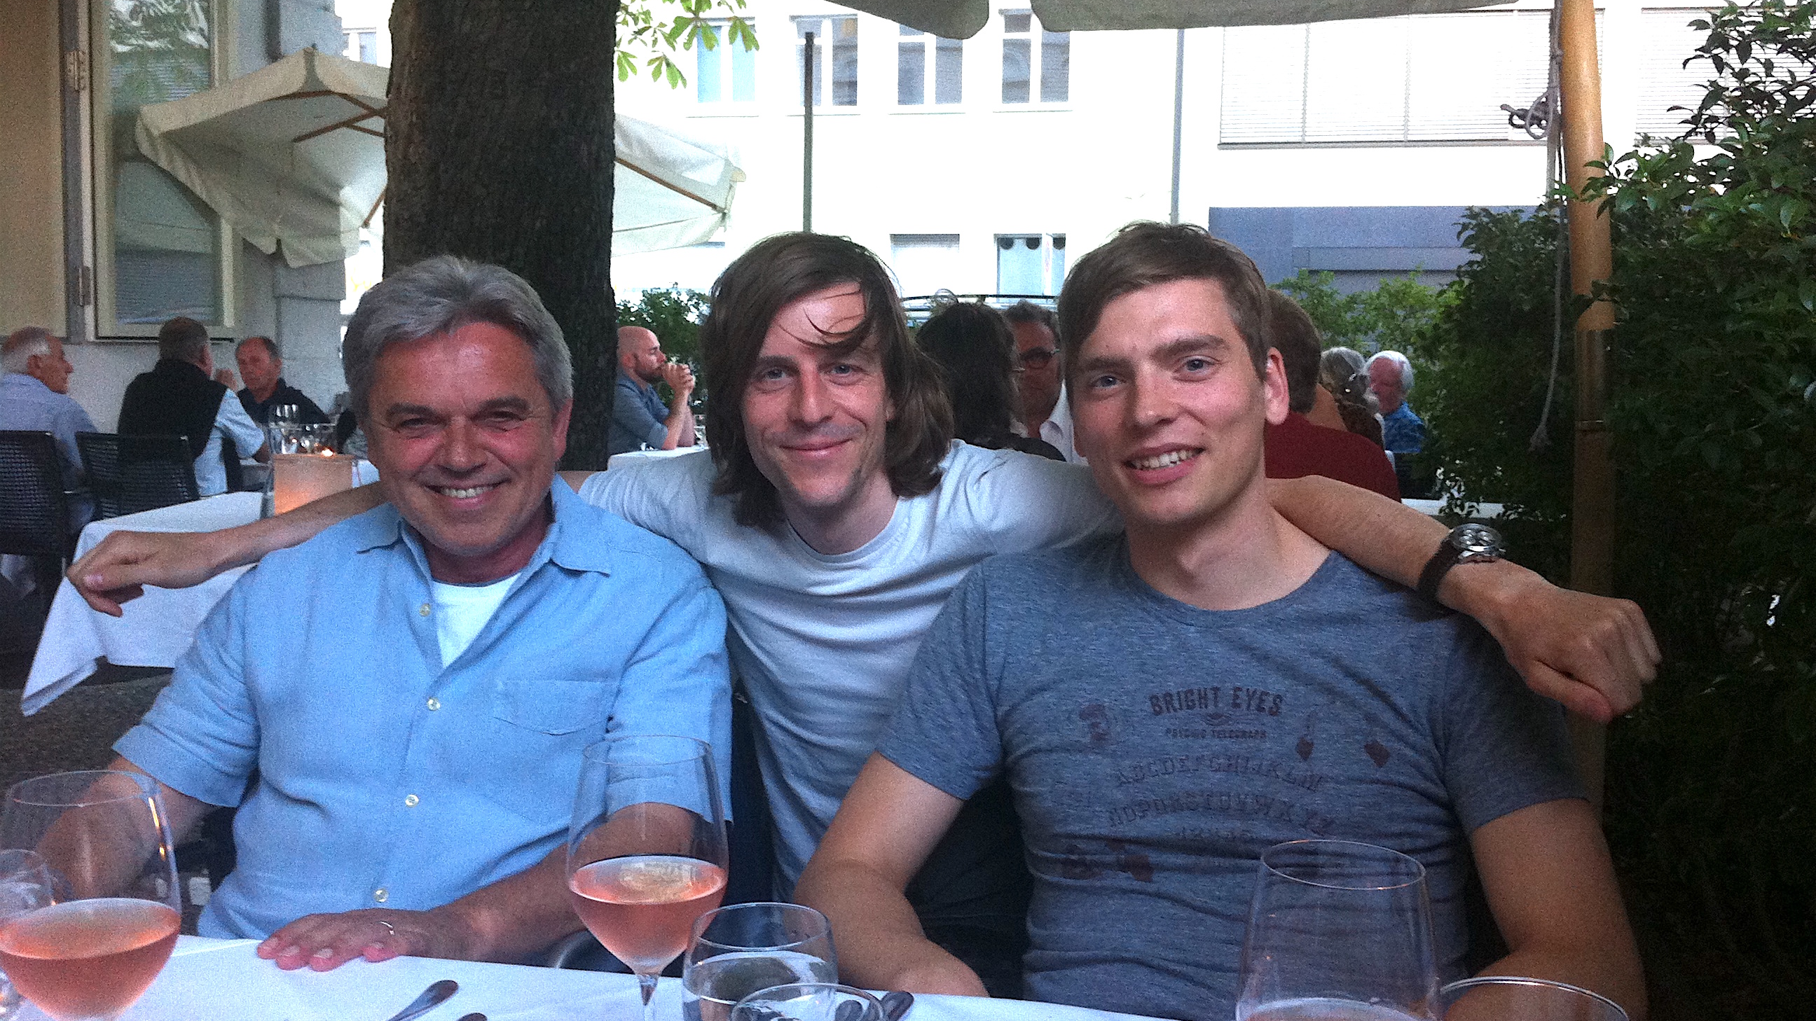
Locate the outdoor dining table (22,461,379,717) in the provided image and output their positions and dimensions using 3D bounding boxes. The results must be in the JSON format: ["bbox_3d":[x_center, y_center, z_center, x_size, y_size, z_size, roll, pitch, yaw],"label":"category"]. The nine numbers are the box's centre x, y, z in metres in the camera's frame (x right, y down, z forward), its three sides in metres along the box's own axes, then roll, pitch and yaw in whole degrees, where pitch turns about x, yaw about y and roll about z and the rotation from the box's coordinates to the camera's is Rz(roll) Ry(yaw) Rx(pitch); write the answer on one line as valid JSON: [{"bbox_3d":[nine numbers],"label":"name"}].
[{"bbox_3d":[-1.428,0.367,4.578,0.980,0.750,0.920,2,5,4],"label":"outdoor dining table"}]

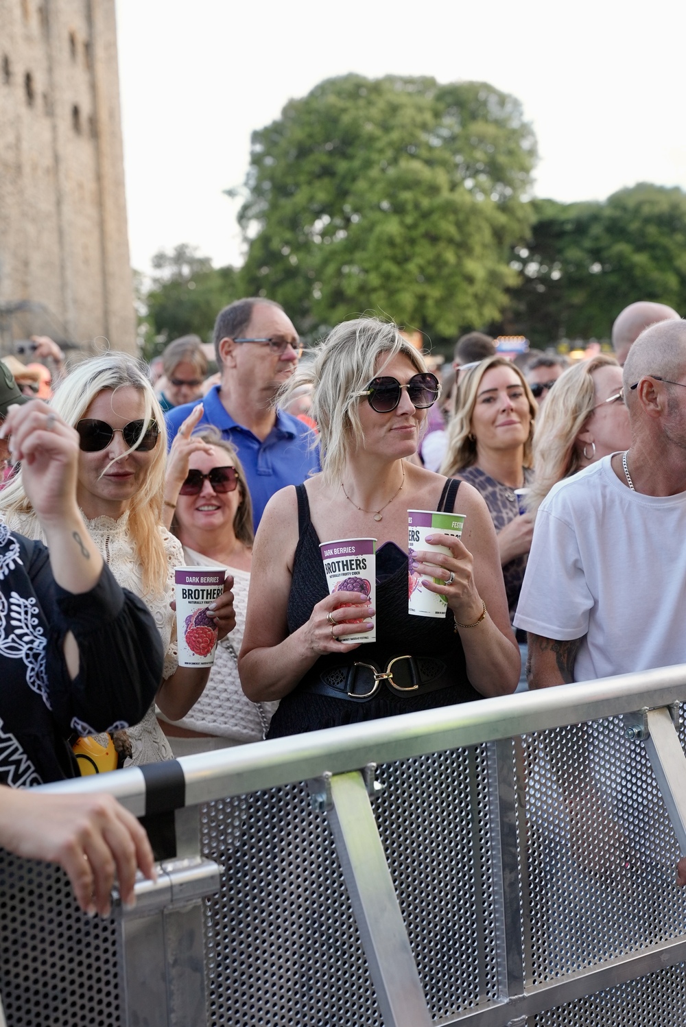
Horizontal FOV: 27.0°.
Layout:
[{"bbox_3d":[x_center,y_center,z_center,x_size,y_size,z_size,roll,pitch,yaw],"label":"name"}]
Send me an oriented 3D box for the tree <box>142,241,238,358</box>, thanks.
[{"bbox_3d":[-10.650,-13.400,99.600,9.500,11.200,9.000,-3,6,-6],"label":"tree"}]

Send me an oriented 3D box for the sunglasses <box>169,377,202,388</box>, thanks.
[{"bbox_3d":[-0.651,-0.565,5.910,0.142,0.046,0.145,-3,31,-6],"label":"sunglasses"}]

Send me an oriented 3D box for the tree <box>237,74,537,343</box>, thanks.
[{"bbox_3d":[2.280,-14.450,74.300,15.800,17.300,15.000,-2,6,0],"label":"tree"}]

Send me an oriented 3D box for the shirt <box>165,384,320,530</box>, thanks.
[{"bbox_3d":[-0.260,0.030,3.770,0.510,0.730,0.310,-5,6,-27],"label":"shirt"}]

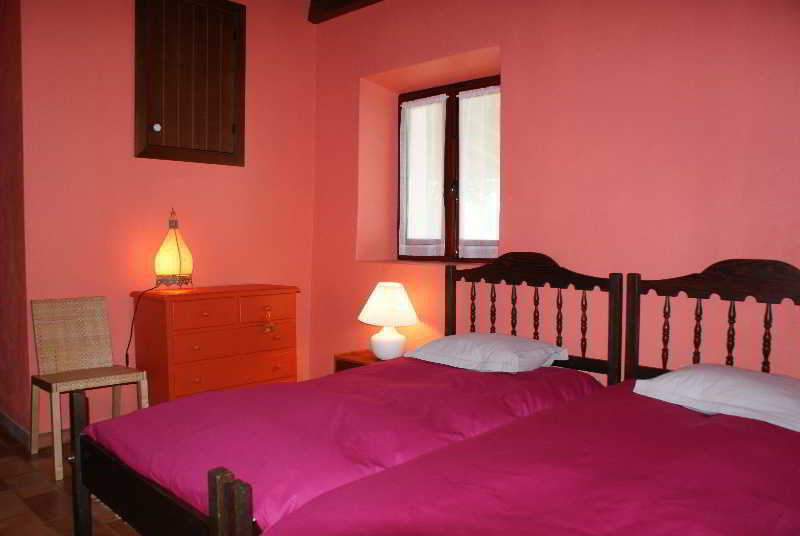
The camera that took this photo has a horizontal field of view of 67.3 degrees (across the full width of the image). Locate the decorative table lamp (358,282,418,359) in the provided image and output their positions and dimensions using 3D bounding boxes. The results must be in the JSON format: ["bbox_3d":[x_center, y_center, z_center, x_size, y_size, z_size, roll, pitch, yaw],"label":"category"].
[{"bbox_3d":[-0.069,0.305,3.471,0.335,0.443,0.335,1,2,0],"label":"decorative table lamp"}]

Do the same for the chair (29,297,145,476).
[{"bbox_3d":[-1.564,0.561,3.014,0.480,0.785,0.430,3,3,44],"label":"chair"}]

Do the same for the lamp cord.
[{"bbox_3d":[-1.437,0.377,3.309,0.100,0.470,0.200,3,3,44],"label":"lamp cord"}]

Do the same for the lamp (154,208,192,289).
[{"bbox_3d":[-1.281,-0.098,3.403,0.215,0.476,0.215,3,3,44],"label":"lamp"}]

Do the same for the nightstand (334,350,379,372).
[{"bbox_3d":[-0.078,0.738,3.519,0.460,0.430,0.420,3,3,44],"label":"nightstand"}]

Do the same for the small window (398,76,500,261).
[{"bbox_3d":[0.350,-0.600,3.833,0.950,1.120,0.080,3,3,44],"label":"small window"}]

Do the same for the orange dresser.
[{"bbox_3d":[-1.074,0.536,3.582,0.440,0.800,0.865,3,3,44],"label":"orange dresser"}]

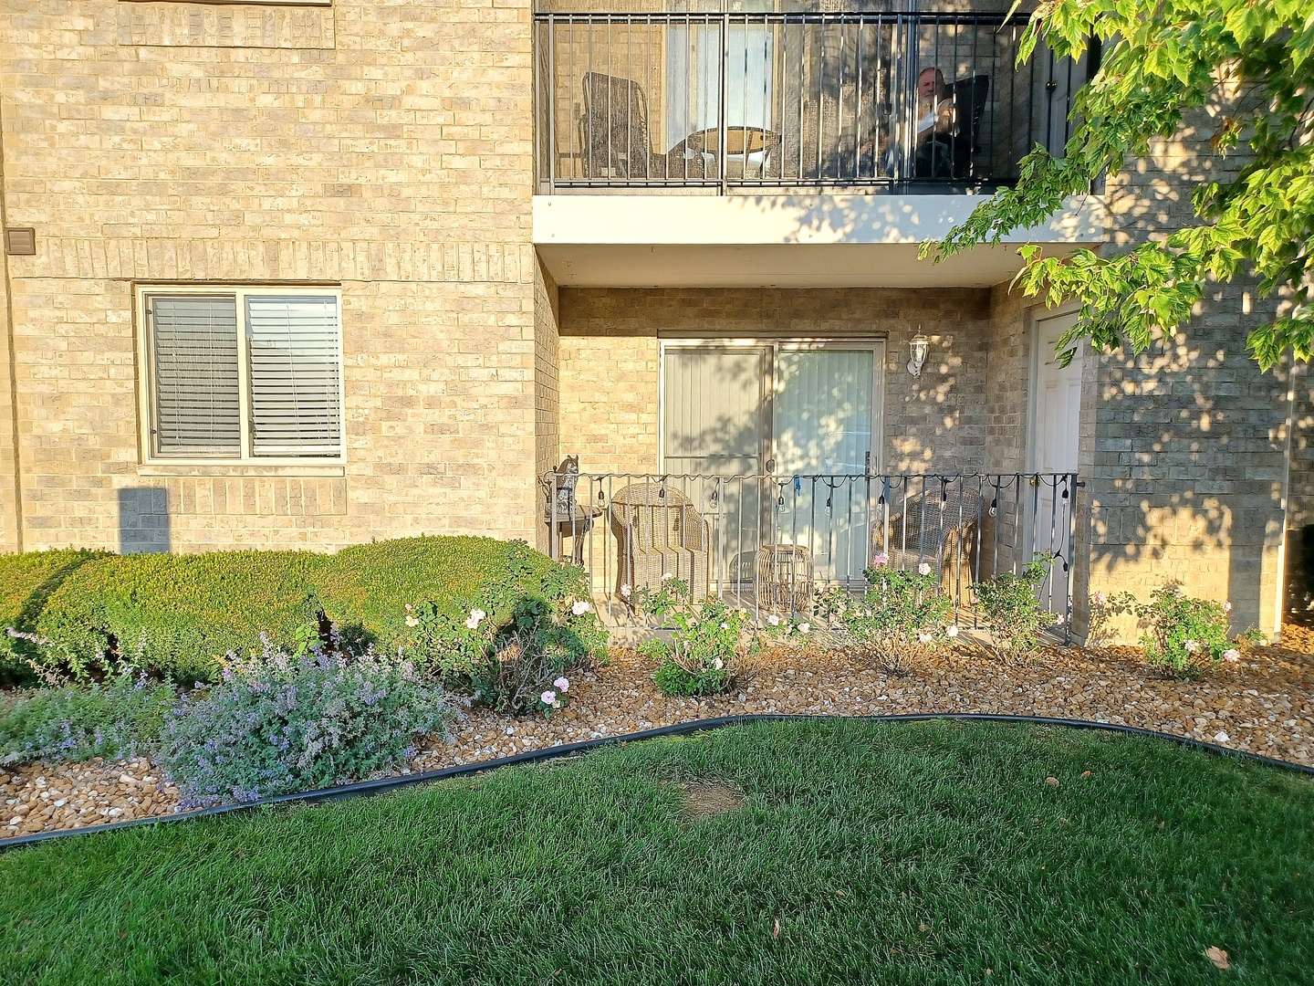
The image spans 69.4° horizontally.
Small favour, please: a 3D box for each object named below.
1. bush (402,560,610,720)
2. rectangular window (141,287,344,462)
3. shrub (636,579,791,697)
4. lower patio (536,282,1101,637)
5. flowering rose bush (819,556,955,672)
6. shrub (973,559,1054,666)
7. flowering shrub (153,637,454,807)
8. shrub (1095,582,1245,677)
[{"bbox_3d":[-0.769,0.712,4.792,1.005,0.741,0.800,0,4,0],"label":"bush"},{"bbox_3d":[-2.590,-0.740,5.971,1.204,1.046,0.050,0,4,0],"label":"rectangular window"},{"bbox_3d":[0.307,0.764,5.100,0.839,0.590,0.650,0,4,0],"label":"shrub"},{"bbox_3d":[0.994,-0.392,6.853,3.486,2.380,1.810,0,4,0],"label":"lower patio"},{"bbox_3d":[1.314,0.703,5.482,0.796,0.646,0.650,0,4,0],"label":"flowering rose bush"},{"bbox_3d":[2.127,0.699,5.683,0.487,0.622,0.500,0,4,0],"label":"shrub"},{"bbox_3d":[-1.477,0.882,4.066,1.160,0.536,0.950,0,4,0],"label":"flowering shrub"},{"bbox_3d":[2.991,0.775,5.490,0.907,0.515,0.600,0,4,0],"label":"shrub"}]

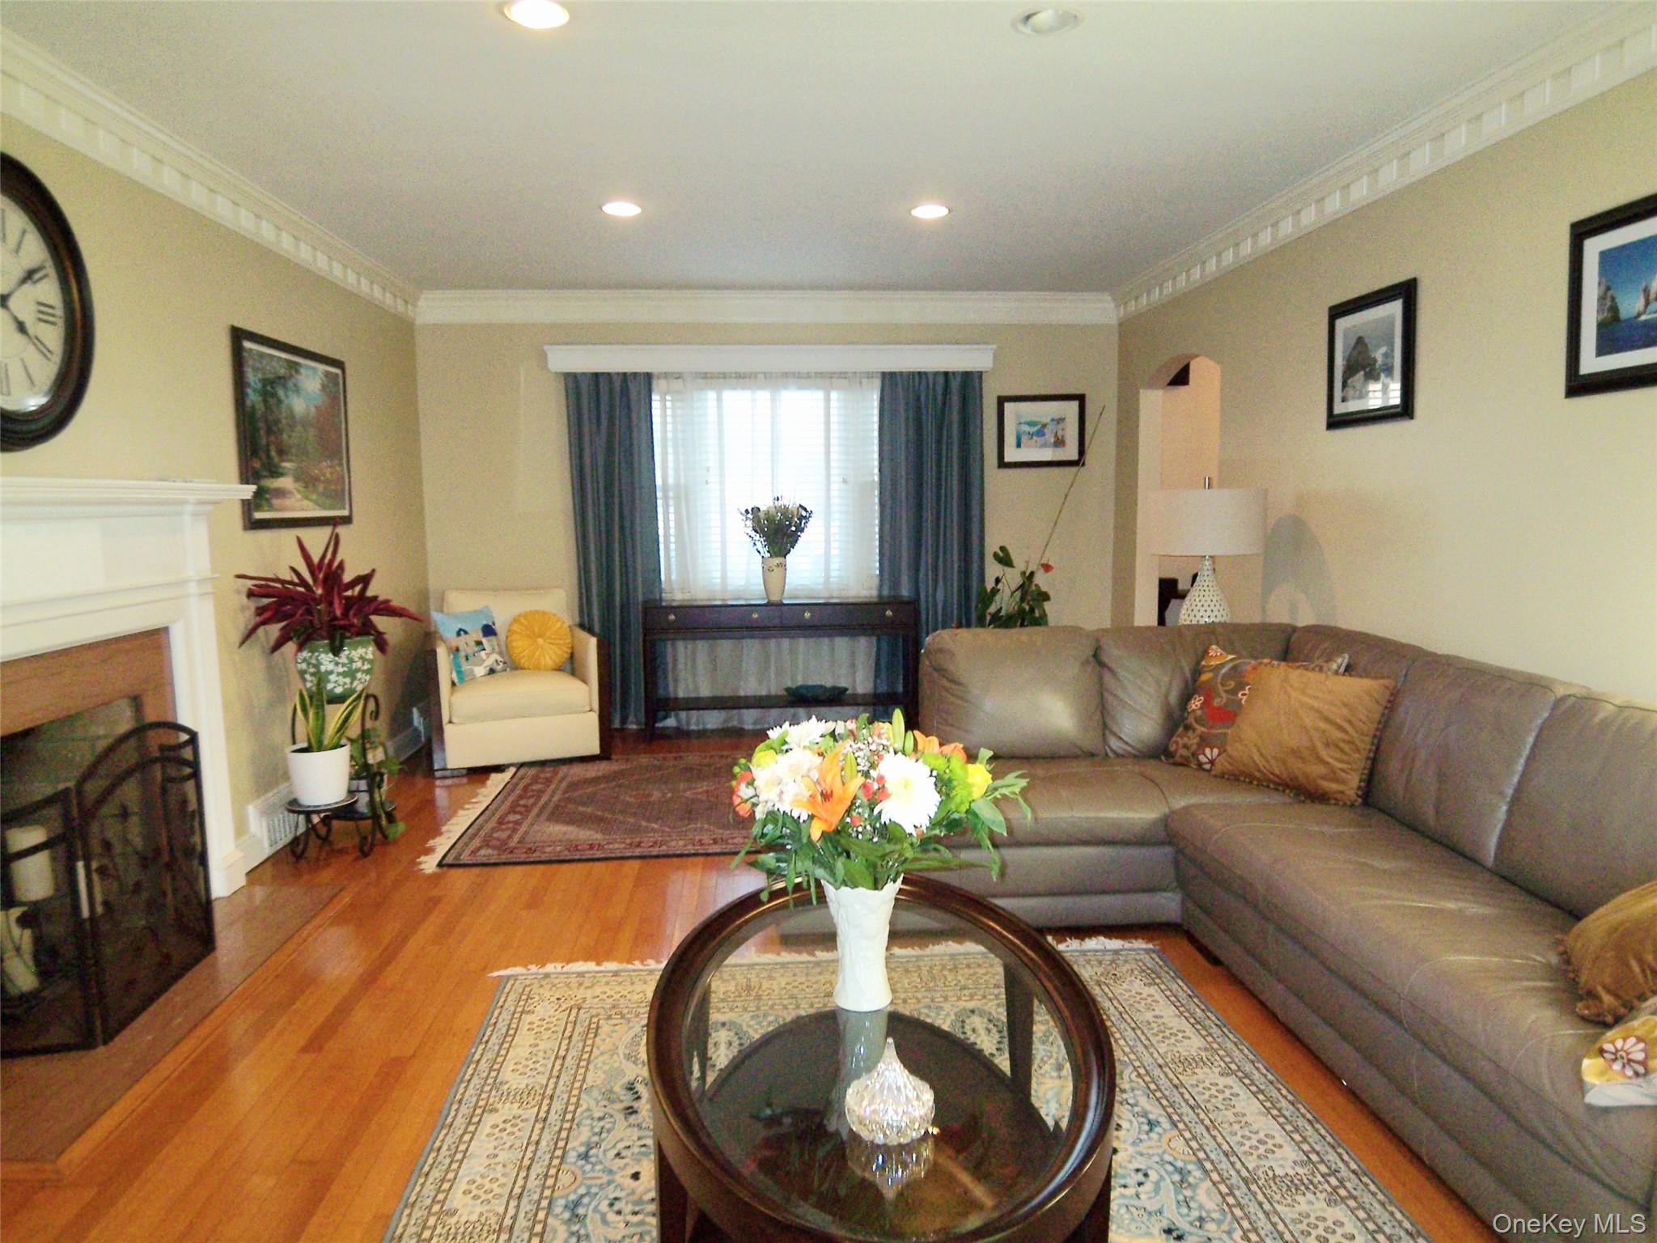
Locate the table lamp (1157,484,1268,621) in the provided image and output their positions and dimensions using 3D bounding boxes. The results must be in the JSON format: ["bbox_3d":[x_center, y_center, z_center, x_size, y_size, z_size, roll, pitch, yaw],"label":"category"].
[{"bbox_3d":[1.565,-0.214,4.535,0.450,0.730,0.450,-1,6,-4],"label":"table lamp"}]

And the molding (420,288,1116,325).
[{"bbox_3d":[-0.314,-1.817,6.365,4.080,0.190,0.120,-1,6,-4],"label":"molding"}]

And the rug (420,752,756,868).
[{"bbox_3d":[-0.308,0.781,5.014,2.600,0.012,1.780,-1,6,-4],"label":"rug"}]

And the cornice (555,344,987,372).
[{"bbox_3d":[-0.316,-1.502,6.329,2.550,0.165,0.200,-1,6,-4],"label":"cornice"}]

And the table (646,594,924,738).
[{"bbox_3d":[-0.264,0.259,6.324,1.540,0.760,0.360,-1,6,-4],"label":"table"}]

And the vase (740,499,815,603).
[{"bbox_3d":[-0.291,-0.410,6.238,0.400,0.600,0.360,-1,6,-4],"label":"vase"}]

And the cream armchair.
[{"bbox_3d":[-1.679,0.269,5.907,0.840,0.860,0.840,-3,7,-19],"label":"cream armchair"}]

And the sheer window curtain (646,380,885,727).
[{"bbox_3d":[-0.360,-0.407,6.445,1.400,2.060,0.100,-1,6,-4],"label":"sheer window curtain"}]

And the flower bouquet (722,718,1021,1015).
[{"bbox_3d":[0.090,0.415,1.929,0.510,0.530,0.460,-1,6,-4],"label":"flower bouquet"}]

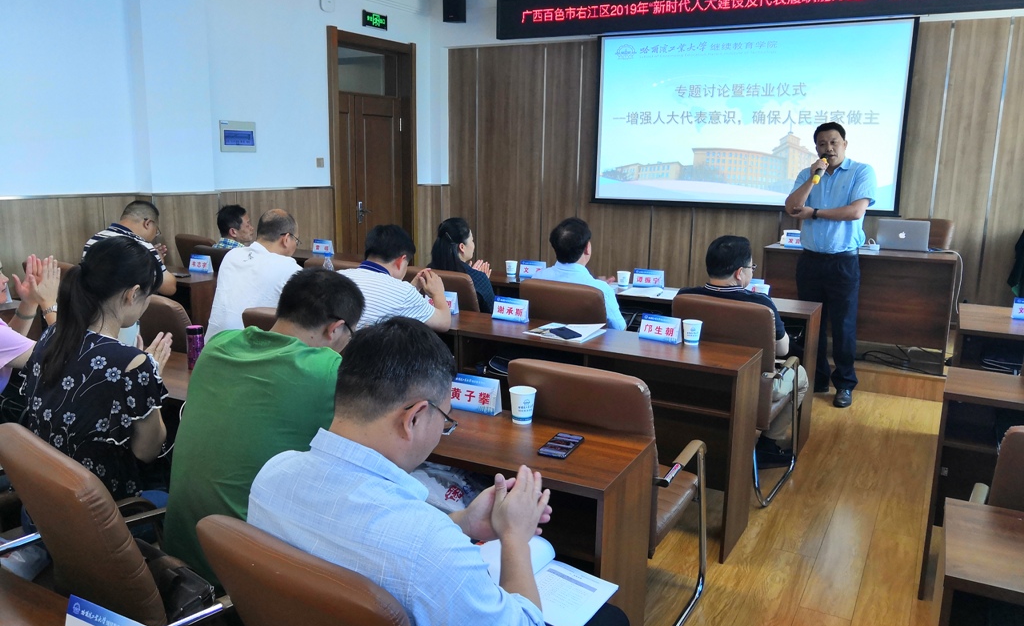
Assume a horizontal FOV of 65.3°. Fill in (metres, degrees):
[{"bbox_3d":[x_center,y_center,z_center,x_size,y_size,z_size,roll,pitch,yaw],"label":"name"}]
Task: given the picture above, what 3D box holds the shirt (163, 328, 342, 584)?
[{"bbox_3d":[-0.613,0.342,1.909,0.480,0.620,0.410,10,14,38],"label":"shirt"}]

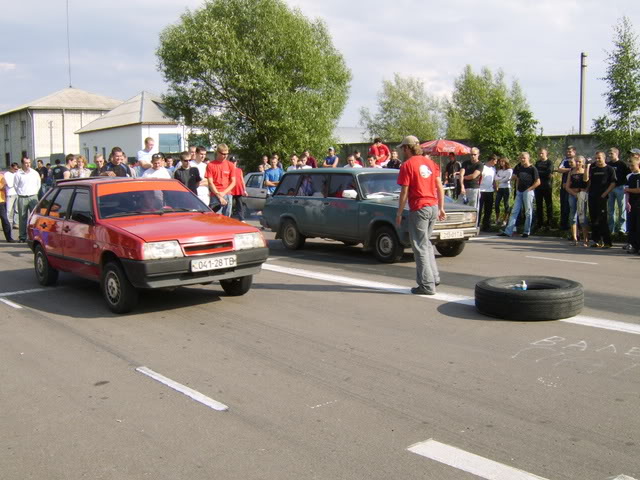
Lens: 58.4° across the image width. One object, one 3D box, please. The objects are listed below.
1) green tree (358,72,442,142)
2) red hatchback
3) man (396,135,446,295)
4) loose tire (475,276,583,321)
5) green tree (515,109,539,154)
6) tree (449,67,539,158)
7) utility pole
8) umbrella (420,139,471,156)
[{"bbox_3d":[3.697,-4.591,26.000,3.900,5.856,3.700,-1,7,0],"label":"green tree"},{"bbox_3d":[-2.385,-0.090,7.270,1.650,1.400,4.000,-7,9,-41],"label":"red hatchback"},{"bbox_3d":[1.219,-0.289,6.780,0.560,1.800,0.480,-4,7,-25],"label":"man"},{"bbox_3d":[2.137,0.580,5.879,1.050,0.245,1.050,-1,7,0],"label":"loose tire"},{"bbox_3d":[6.517,-2.454,18.000,1.000,3.357,1.000,-1,7,0],"label":"green tree"},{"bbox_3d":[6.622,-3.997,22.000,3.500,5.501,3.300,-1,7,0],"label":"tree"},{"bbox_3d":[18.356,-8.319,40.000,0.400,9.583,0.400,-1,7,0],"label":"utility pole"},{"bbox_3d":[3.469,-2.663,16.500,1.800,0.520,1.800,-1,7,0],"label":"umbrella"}]

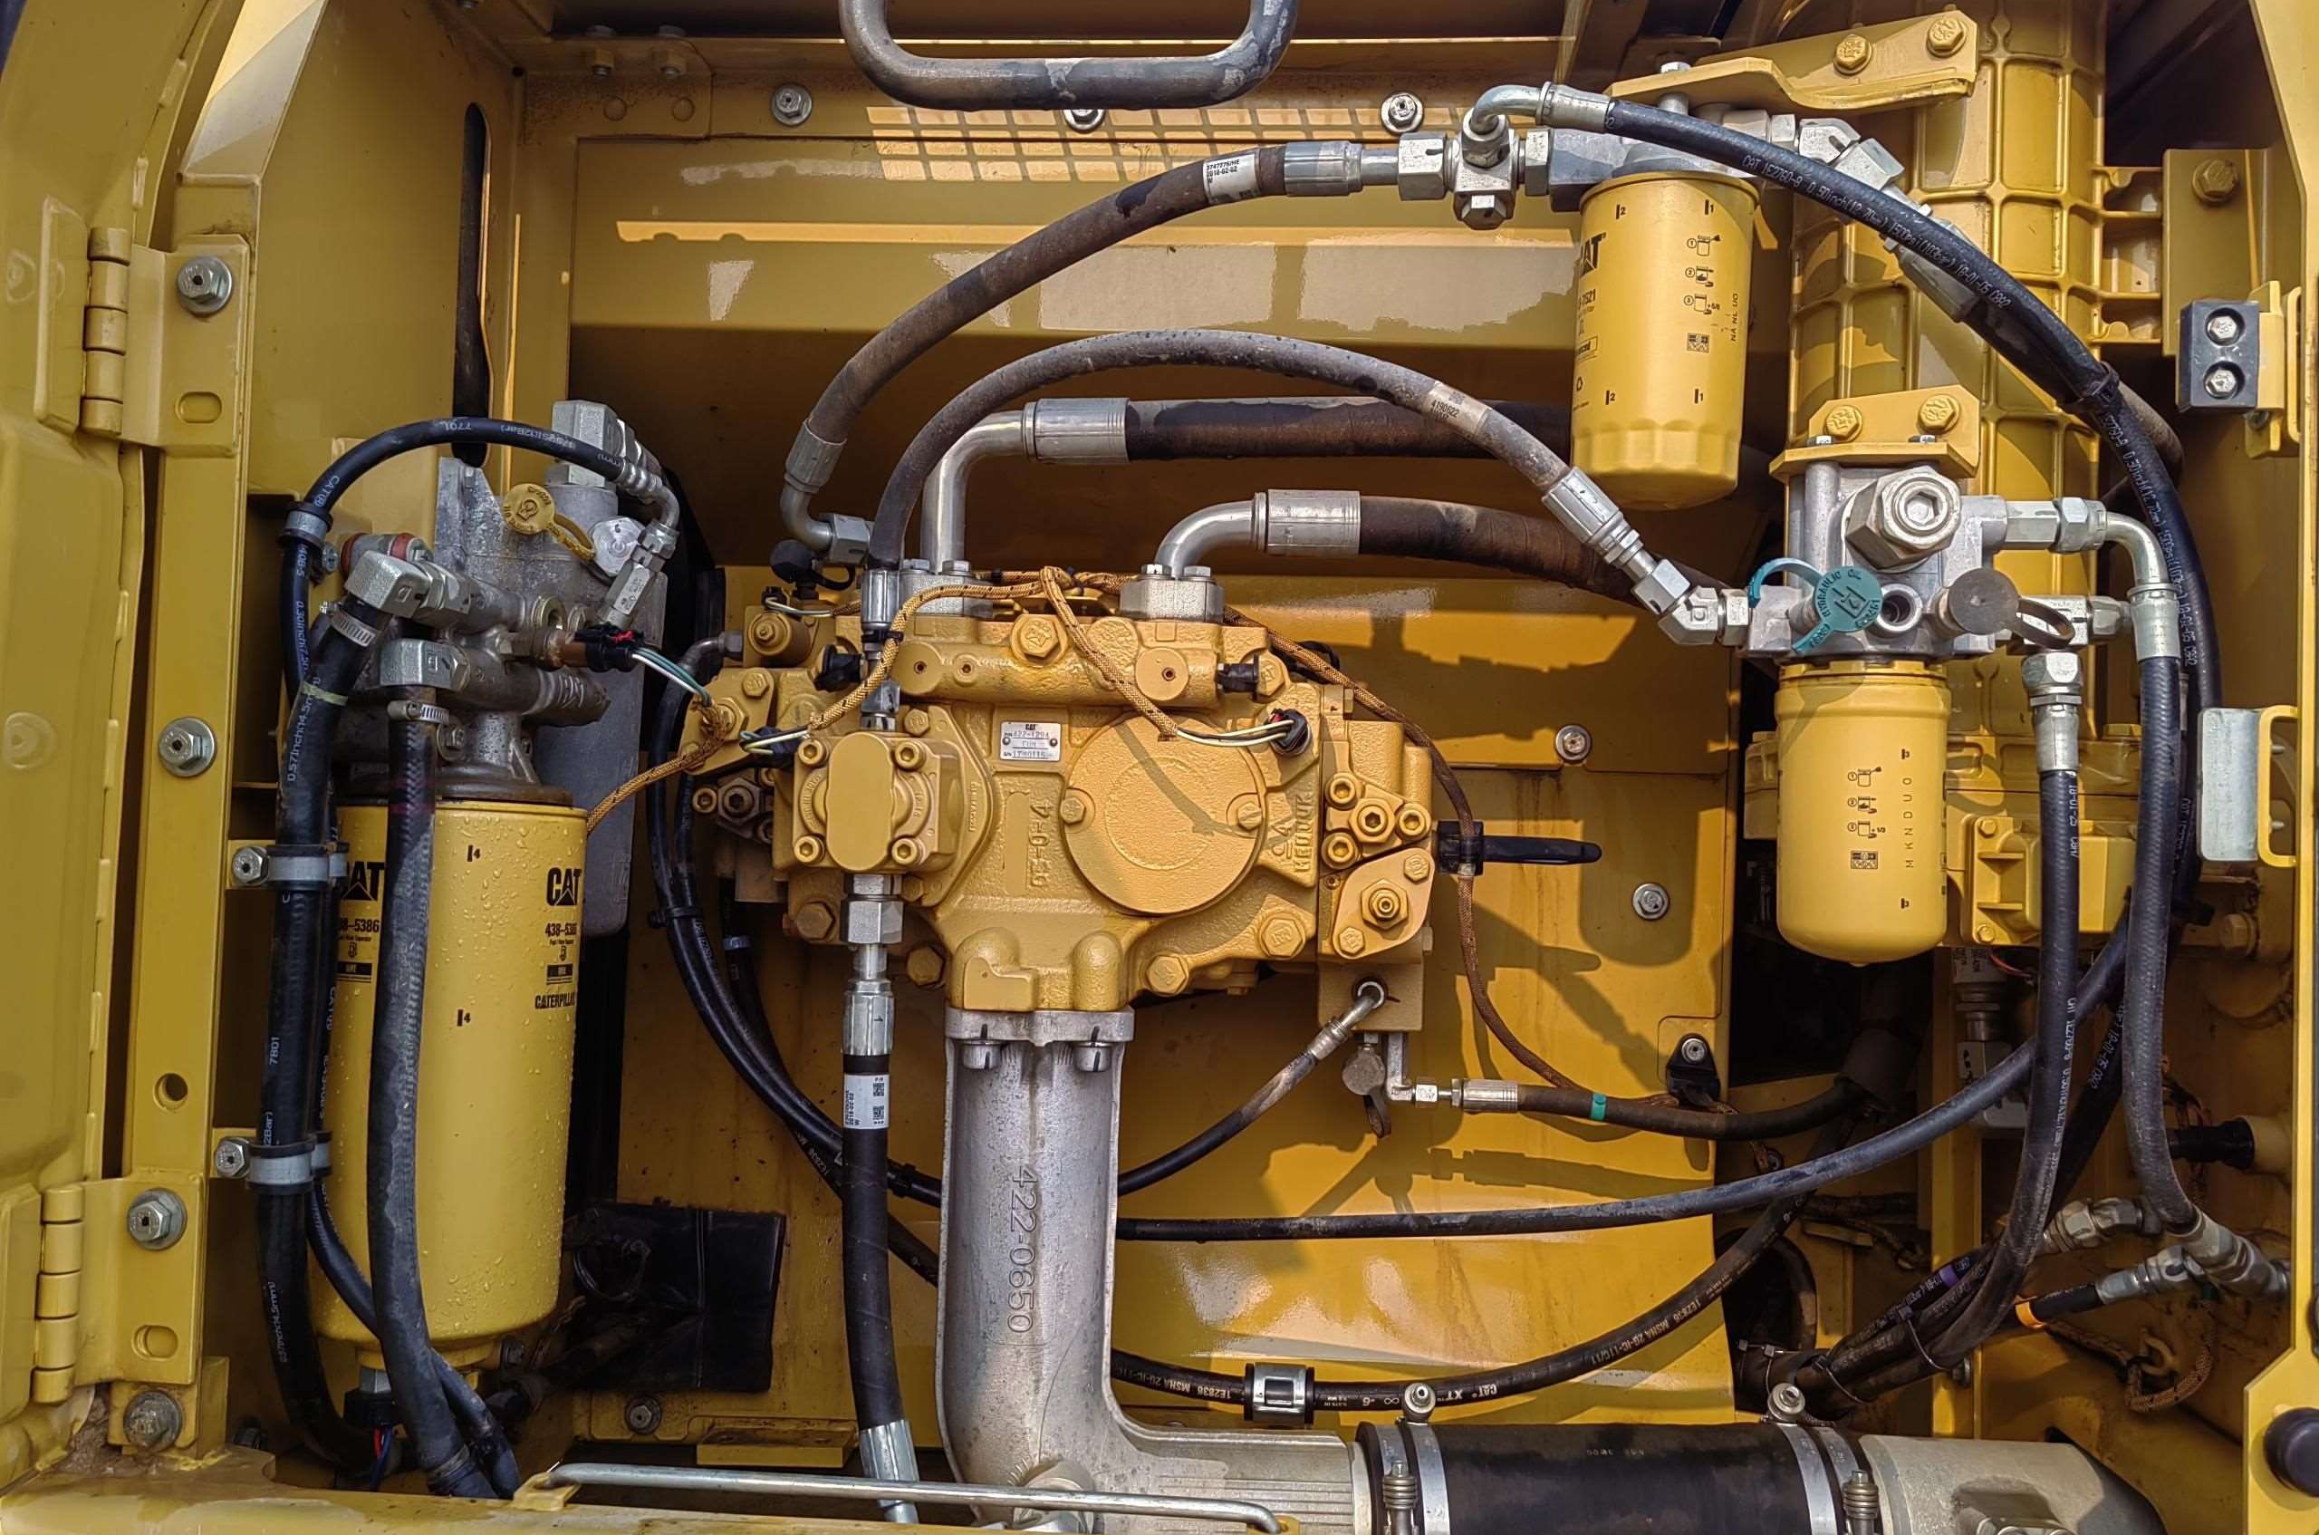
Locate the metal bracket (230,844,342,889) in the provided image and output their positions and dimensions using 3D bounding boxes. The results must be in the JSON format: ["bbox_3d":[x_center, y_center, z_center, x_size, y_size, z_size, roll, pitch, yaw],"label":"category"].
[{"bbox_3d":[-0.480,0.055,1.000,0.054,0.025,0.034,1,-2,3],"label":"metal bracket"}]

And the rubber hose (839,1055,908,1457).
[{"bbox_3d":[-0.156,0.262,0.985,0.037,0.208,0.038,1,-2,3],"label":"rubber hose"}]

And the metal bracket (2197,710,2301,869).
[{"bbox_3d":[0.584,0.010,0.970,0.047,0.083,0.023,1,-2,3],"label":"metal bracket"}]

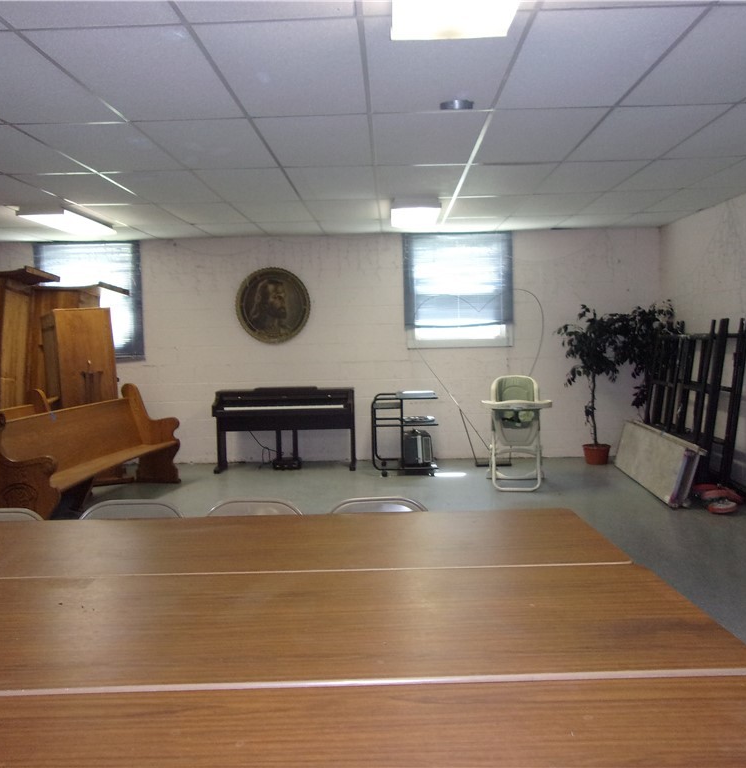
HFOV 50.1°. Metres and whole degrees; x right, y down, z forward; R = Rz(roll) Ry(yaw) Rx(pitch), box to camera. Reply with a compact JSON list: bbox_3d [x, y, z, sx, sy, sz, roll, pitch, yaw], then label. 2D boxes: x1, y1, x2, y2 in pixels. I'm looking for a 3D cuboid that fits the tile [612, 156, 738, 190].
[{"bbox_3d":[2.158,-1.520,5.787,0.604,0.020,1.213,-1,3,1],"label":"tile"}]

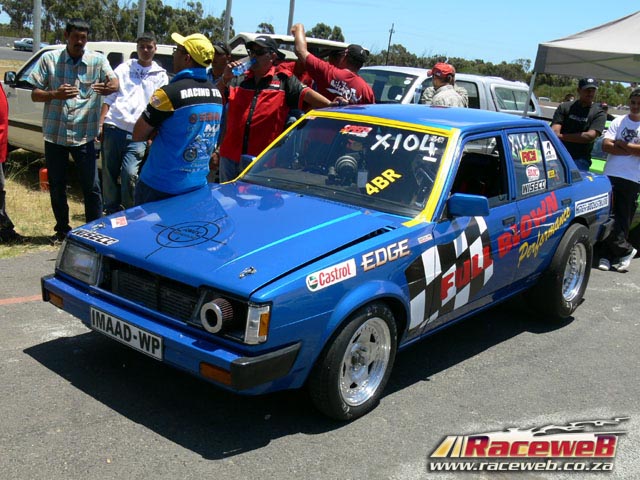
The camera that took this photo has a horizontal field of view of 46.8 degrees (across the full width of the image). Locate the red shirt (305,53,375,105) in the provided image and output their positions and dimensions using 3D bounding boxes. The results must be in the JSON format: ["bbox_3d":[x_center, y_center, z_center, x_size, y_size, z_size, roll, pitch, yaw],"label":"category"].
[{"bbox_3d":[0.157,-1.098,5.950,0.580,0.760,0.330,4,13,-8],"label":"red shirt"}]

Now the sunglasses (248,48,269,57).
[{"bbox_3d":[-0.412,-1.308,5.160,0.145,0.048,0.140,13,15,30],"label":"sunglasses"}]

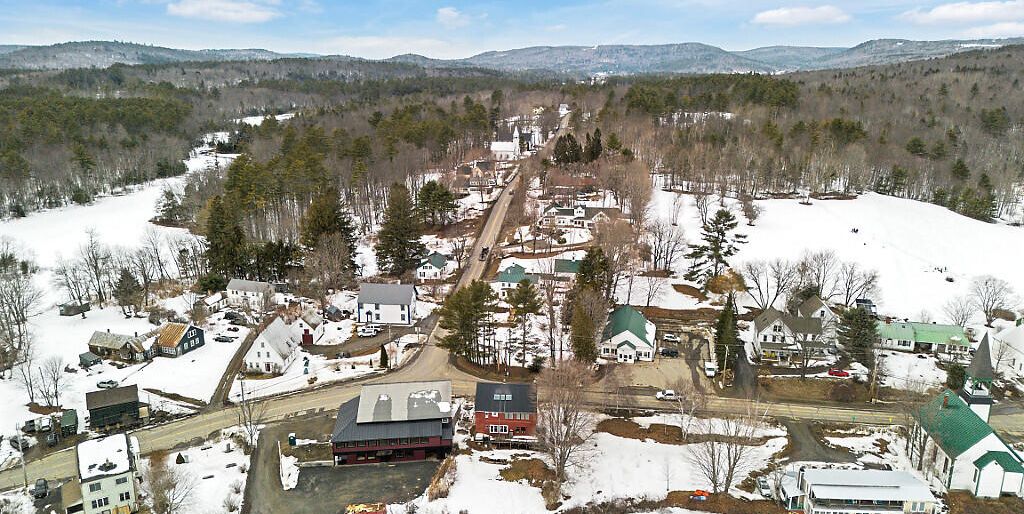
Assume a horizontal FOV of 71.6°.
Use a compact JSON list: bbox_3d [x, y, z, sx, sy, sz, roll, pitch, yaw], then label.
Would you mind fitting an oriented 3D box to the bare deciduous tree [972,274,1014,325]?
[{"bbox_3d":[132.239,11.996,194.814,9.800,14.350,9.800,10,17,34],"label":"bare deciduous tree"}]

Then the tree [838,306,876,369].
[{"bbox_3d":[82.760,19.120,170.070,9.100,15.770,8.650,0,14,0],"label":"tree"}]

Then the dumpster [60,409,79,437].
[{"bbox_3d":[-86.200,32.550,138.550,2.500,2.400,6.700,-7,17,-26],"label":"dumpster"}]

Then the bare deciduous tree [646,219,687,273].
[{"bbox_3d":[52.618,-3.672,242.377,12.000,18.570,11.000,4,14,12],"label":"bare deciduous tree"}]

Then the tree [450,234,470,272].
[{"bbox_3d":[-17.910,-1.700,247.210,6.950,13.310,6.950,0,15,0],"label":"tree"}]

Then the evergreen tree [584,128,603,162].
[{"bbox_3d":[58.740,-79.920,511.750,12.970,26.460,9.730,0,14,0],"label":"evergreen tree"}]

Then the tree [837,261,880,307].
[{"bbox_3d":[103.940,8.209,212.367,13.000,14.214,11.500,0,15,0],"label":"tree"}]

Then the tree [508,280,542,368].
[{"bbox_3d":[2.859,16.345,167.401,8.000,23.890,8.000,1,14,1],"label":"tree"}]

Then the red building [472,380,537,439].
[{"bbox_3d":[-1.194,30.394,144.863,11.900,9.600,9.600,1,15,3],"label":"red building"}]

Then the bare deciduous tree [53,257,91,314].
[{"bbox_3d":[-130.780,8.850,210.800,11.280,17.950,10.720,0,14,0],"label":"bare deciduous tree"}]

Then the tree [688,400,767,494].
[{"bbox_3d":[36.837,32.919,122.503,12.800,17.077,11.500,0,15,0],"label":"tree"}]

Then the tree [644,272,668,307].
[{"bbox_3d":[42.410,9.360,210.110,7.680,11.160,7.680,0,15,0],"label":"tree"}]

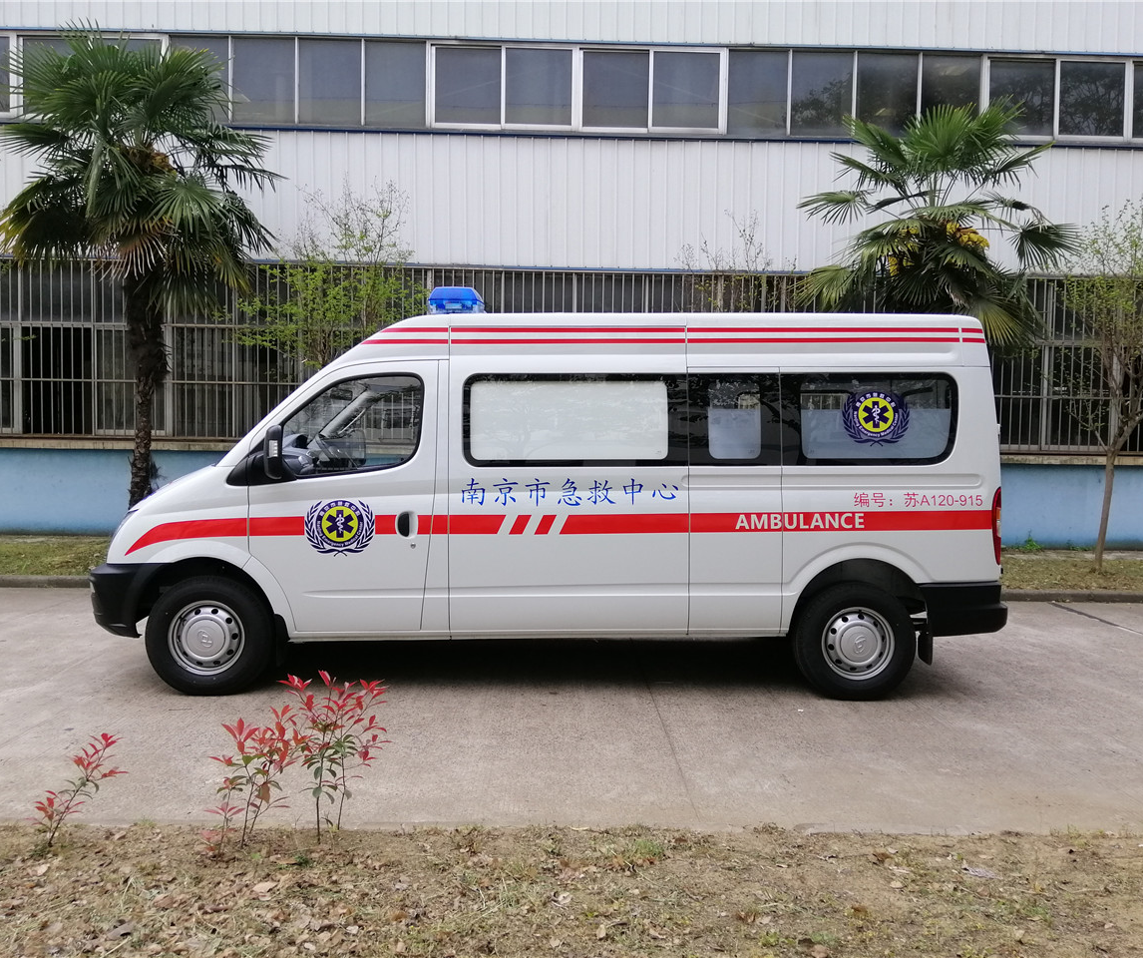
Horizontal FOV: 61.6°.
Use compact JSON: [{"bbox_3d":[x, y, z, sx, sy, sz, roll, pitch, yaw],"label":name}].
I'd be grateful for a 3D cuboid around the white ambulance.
[{"bbox_3d":[-0.252,0.008,6.609,5.720,2.500,2.030,1,2,-2],"label":"white ambulance"}]

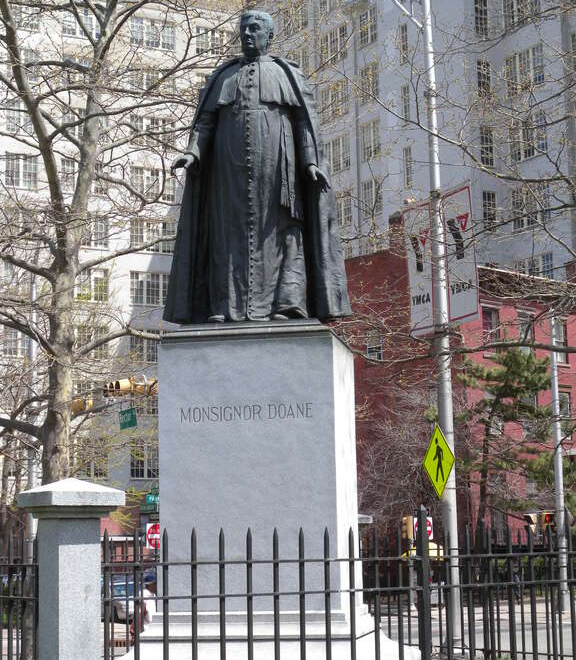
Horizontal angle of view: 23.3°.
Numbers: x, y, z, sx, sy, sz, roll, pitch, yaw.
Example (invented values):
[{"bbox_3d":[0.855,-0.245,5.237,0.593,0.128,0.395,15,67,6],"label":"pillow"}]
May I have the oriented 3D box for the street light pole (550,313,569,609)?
[{"bbox_3d":[7.545,3.613,39.153,0.250,8.440,0.250,-1,-9,0],"label":"street light pole"}]

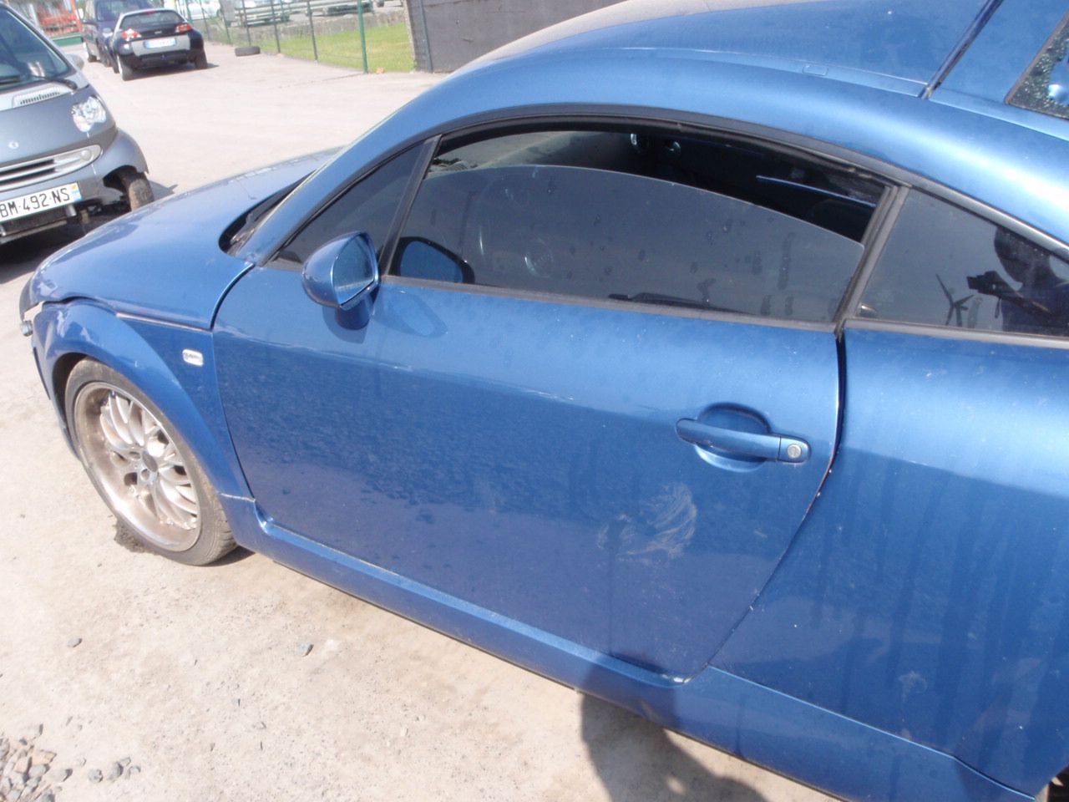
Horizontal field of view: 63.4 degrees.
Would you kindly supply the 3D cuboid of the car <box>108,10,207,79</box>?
[{"bbox_3d":[-7.739,-7.295,17.528,1.615,1.192,3.427,-16,29,-22],"label":"car"}]

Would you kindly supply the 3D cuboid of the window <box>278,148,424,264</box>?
[{"bbox_3d":[-0.381,-0.388,1.723,0.350,0.270,0.030,14,5,34],"label":"window"}]

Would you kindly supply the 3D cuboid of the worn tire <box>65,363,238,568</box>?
[{"bbox_3d":[-0.979,0.136,2.349,0.635,0.635,0.225,13,31,31],"label":"worn tire"}]

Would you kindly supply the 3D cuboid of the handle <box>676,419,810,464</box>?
[{"bbox_3d":[0.296,0.058,1.241,0.200,0.042,0.043,13,31,31],"label":"handle"}]

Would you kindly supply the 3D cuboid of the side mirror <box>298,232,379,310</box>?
[{"bbox_3d":[-0.366,-0.242,1.604,0.130,0.135,0.165,13,31,31],"label":"side mirror"}]

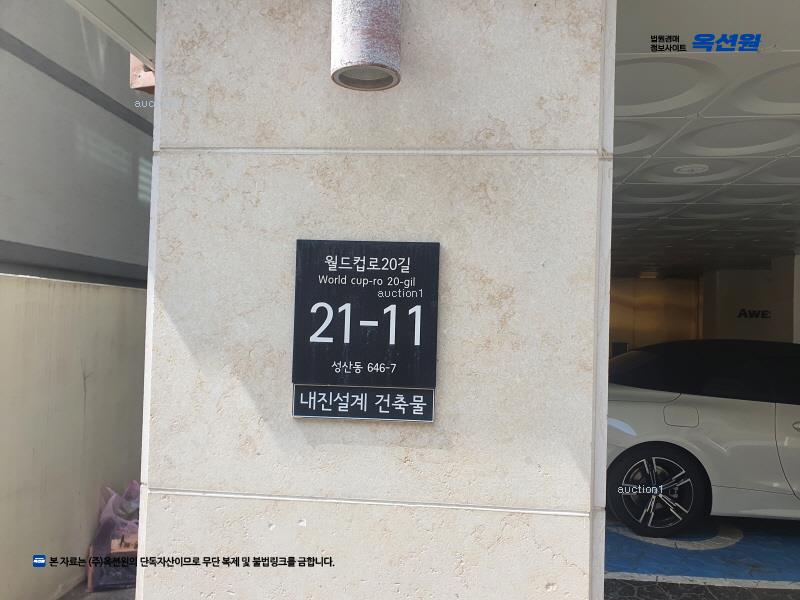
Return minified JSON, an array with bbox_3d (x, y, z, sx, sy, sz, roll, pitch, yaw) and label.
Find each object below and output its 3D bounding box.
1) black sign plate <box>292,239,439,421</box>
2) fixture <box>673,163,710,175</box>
[{"bbox_3d":[-0.058,0.052,1.037,0.245,0.304,0.020,2,-1,5],"label":"black sign plate"},{"bbox_3d":[1.533,-0.688,3.160,0.190,0.030,0.190,2,-1,7],"label":"fixture"}]

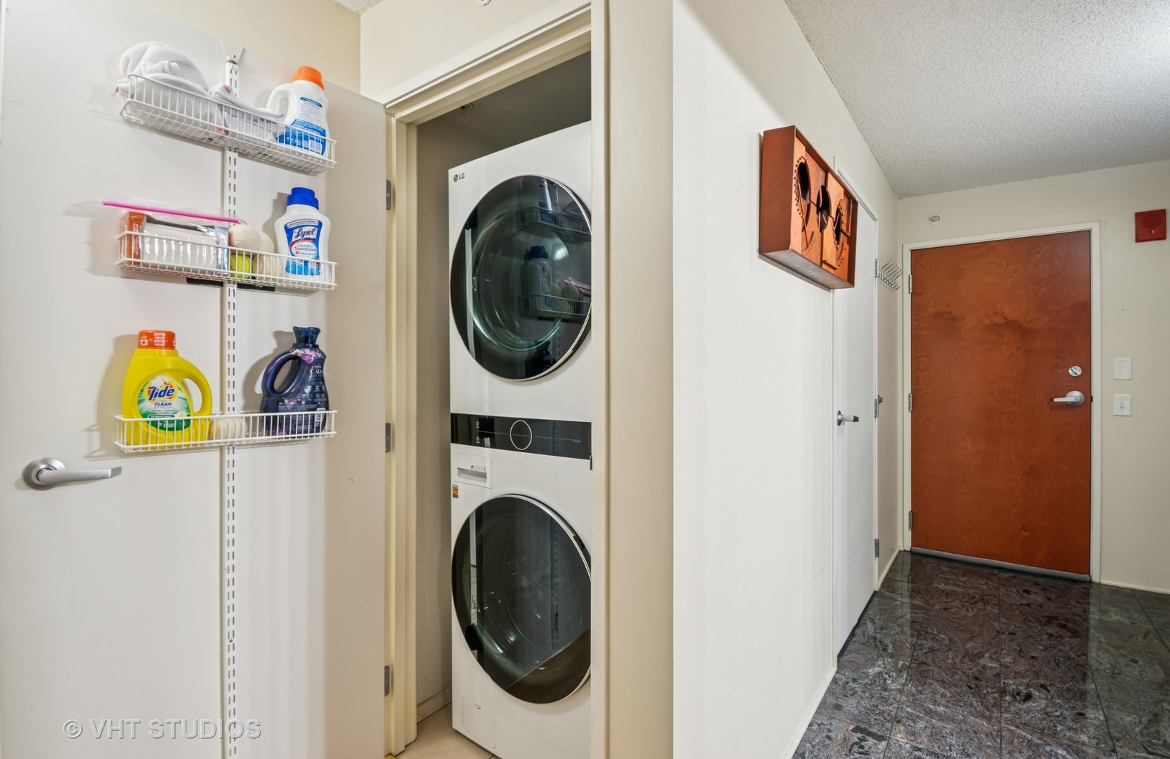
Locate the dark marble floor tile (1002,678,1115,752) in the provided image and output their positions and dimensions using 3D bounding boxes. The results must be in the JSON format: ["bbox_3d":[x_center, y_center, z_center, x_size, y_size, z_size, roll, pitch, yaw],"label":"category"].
[{"bbox_3d":[1.669,1.185,1.738,0.296,0.010,0.302,0,0,40],"label":"dark marble floor tile"}]

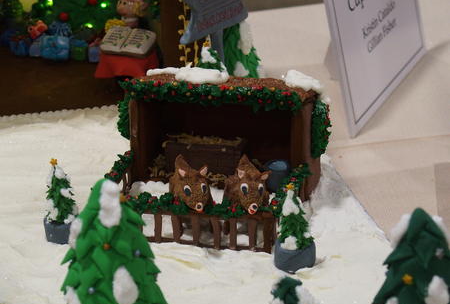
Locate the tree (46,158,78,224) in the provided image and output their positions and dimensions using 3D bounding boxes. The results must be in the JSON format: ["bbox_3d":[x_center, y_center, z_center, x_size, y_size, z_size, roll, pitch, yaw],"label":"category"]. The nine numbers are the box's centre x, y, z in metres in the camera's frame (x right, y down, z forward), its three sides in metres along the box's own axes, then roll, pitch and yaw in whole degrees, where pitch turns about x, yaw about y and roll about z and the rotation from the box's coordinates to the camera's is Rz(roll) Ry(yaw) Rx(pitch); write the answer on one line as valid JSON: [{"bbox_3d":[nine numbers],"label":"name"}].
[{"bbox_3d":[-0.136,0.032,1.215,0.029,0.057,0.029,-1,23,0],"label":"tree"}]

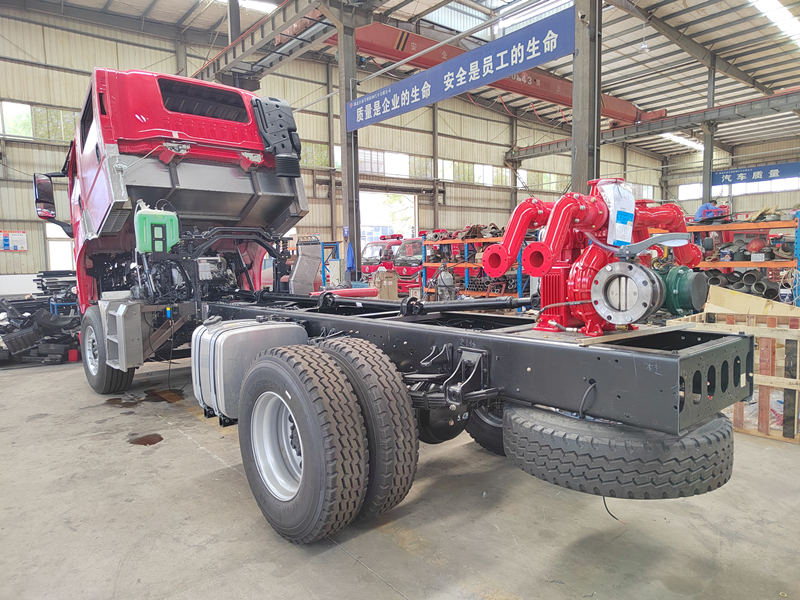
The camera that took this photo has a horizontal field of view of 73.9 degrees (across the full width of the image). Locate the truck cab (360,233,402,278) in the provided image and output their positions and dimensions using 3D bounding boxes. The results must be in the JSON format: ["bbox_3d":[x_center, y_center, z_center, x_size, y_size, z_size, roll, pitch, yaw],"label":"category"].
[{"bbox_3d":[-0.423,-1.554,20.752,1.750,1.900,1.900,-5,7,-39],"label":"truck cab"}]

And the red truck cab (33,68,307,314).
[{"bbox_3d":[-2.973,-1.284,7.188,2.500,2.200,2.500,-6,-18,-41],"label":"red truck cab"}]

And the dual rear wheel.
[{"bbox_3d":[-0.468,0.795,3.139,0.630,1.060,1.060,-6,7,-41],"label":"dual rear wheel"}]

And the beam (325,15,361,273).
[{"bbox_3d":[-1.087,-3.095,12.365,0.300,6.800,0.300,-5,7,-39],"label":"beam"}]

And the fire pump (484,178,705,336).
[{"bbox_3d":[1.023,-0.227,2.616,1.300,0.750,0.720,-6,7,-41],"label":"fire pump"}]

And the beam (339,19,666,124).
[{"bbox_3d":[5.178,-8.662,21.225,19.400,1.050,0.450,-5,7,-39],"label":"beam"}]

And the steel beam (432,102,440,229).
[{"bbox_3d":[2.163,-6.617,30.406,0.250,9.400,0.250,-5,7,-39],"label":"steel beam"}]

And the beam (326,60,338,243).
[{"bbox_3d":[-3.284,-6.373,26.009,0.260,10.000,0.260,-5,7,-39],"label":"beam"}]

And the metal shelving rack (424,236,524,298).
[{"bbox_3d":[2.010,-0.825,14.848,0.620,2.120,3.650,-5,7,-39],"label":"metal shelving rack"}]

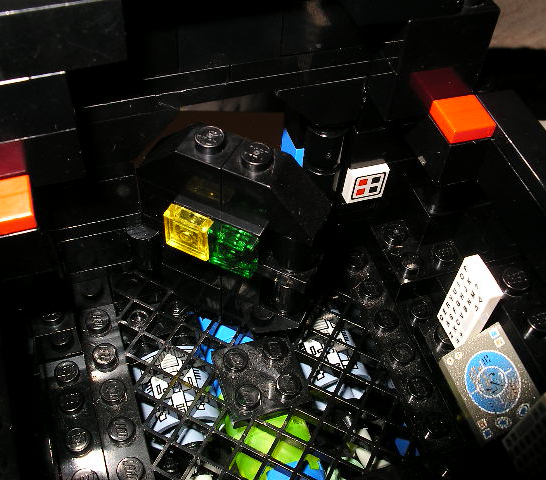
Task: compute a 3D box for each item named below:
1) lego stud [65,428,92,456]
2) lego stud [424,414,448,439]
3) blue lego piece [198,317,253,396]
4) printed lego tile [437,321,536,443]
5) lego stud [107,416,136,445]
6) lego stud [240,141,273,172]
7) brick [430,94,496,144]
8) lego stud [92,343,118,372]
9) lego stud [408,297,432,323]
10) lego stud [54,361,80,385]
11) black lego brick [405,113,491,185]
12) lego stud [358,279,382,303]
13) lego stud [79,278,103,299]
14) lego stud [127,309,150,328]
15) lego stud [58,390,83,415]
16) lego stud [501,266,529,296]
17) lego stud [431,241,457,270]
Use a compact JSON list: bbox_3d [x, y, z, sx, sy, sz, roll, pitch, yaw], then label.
[{"bbox_3d":[-0.034,0.036,0.121,0.005,0.002,0.005,2,52,-3],"label":"lego stud"},{"bbox_3d":[0.030,0.035,0.127,0.005,0.002,0.005,2,52,-3],"label":"lego stud"},{"bbox_3d":[-0.011,0.026,0.153,0.010,0.010,0.015,-13,54,-14],"label":"blue lego piece"},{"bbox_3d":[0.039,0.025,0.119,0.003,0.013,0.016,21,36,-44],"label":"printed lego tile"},{"bbox_3d":[-0.027,0.034,0.123,0.005,0.002,0.005,2,52,-3],"label":"lego stud"},{"bbox_3d":[-0.002,-0.013,0.104,0.005,0.002,0.005,2,52,-3],"label":"lego stud"},{"bbox_3d":[0.033,-0.021,0.118,0.008,0.003,0.008,-13,54,-14],"label":"brick"},{"bbox_3d":[-0.032,0.022,0.132,0.005,0.002,0.005,-13,54,-14],"label":"lego stud"},{"bbox_3d":[0.031,0.015,0.142,0.005,0.002,0.005,2,52,-3],"label":"lego stud"},{"bbox_3d":[-0.040,0.026,0.132,0.005,0.002,0.005,-13,54,-14],"label":"lego stud"},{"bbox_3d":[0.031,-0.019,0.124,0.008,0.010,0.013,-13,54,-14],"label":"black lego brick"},{"bbox_3d":[0.021,0.011,0.146,0.005,0.002,0.005,2,52,-3],"label":"lego stud"},{"bbox_3d":[-0.037,0.010,0.141,0.005,0.002,0.005,-13,54,-14],"label":"lego stud"},{"bbox_3d":[-0.032,0.019,0.164,0.005,0.002,0.005,2,52,-3],"label":"lego stud"},{"bbox_3d":[-0.037,0.031,0.127,0.005,0.002,0.005,-13,54,-14],"label":"lego stud"},{"bbox_3d":[0.040,0.007,0.115,0.005,0.002,0.005,2,52,-3],"label":"lego stud"},{"bbox_3d":[0.036,0.003,0.144,0.005,0.002,0.005,-13,54,-14],"label":"lego stud"}]

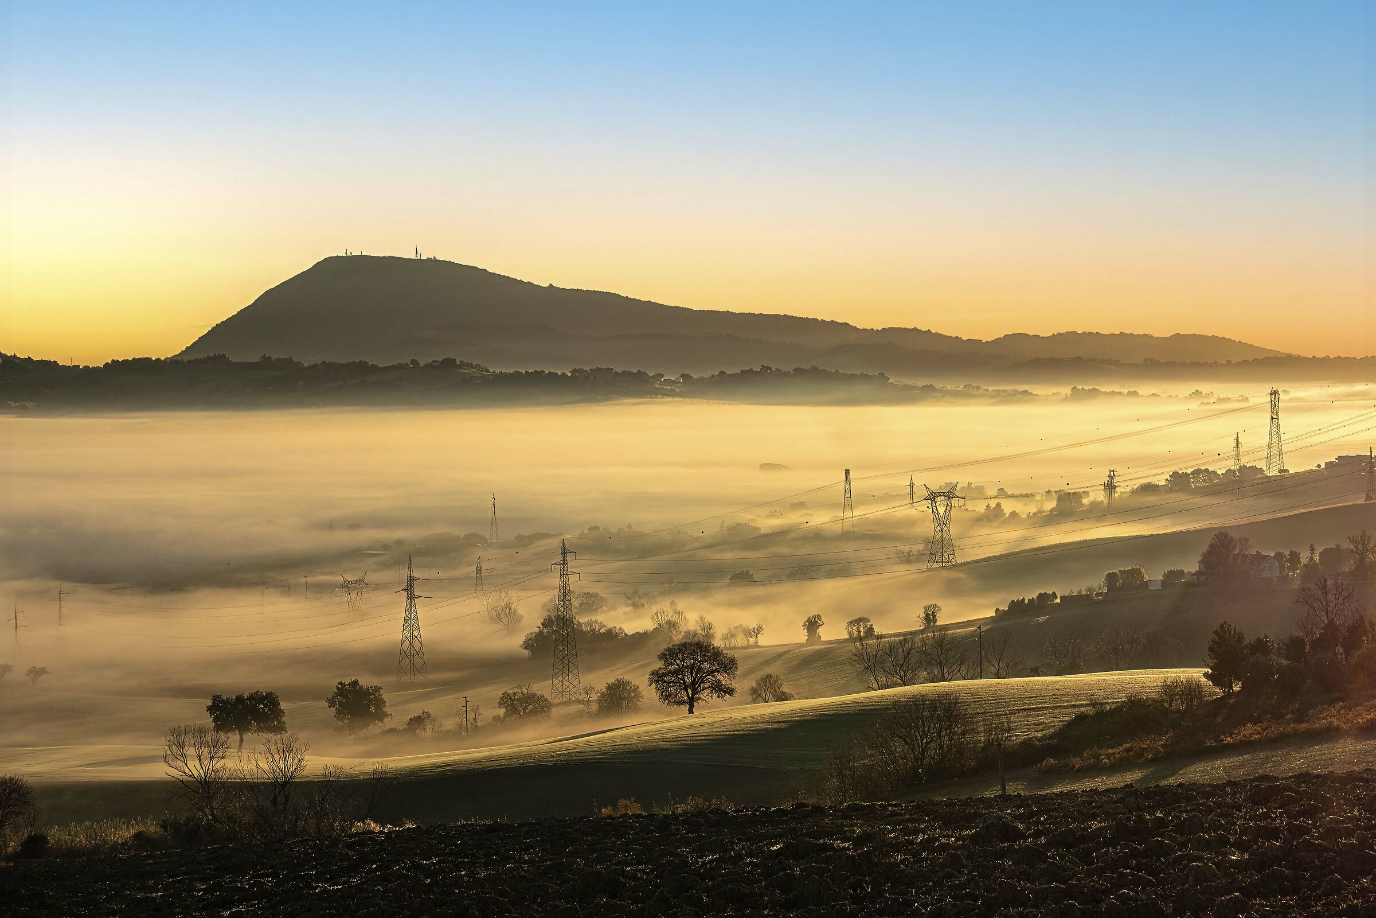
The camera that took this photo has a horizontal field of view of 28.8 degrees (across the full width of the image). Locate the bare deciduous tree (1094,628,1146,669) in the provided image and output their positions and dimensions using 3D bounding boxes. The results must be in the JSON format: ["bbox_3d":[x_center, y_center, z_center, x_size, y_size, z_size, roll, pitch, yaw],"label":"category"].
[{"bbox_3d":[81.470,36.030,505.000,10.150,8.730,9.130,0,2,0],"label":"bare deciduous tree"}]

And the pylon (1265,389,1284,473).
[{"bbox_3d":[296.180,-13.840,1350.000,9.000,44.000,17.000,1,2,19],"label":"pylon"}]

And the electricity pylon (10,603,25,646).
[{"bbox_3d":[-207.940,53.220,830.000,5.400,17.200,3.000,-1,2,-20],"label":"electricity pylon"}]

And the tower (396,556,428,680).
[{"bbox_3d":[-67.120,38.540,650.000,5.200,30.300,7.000,-2,3,-45],"label":"tower"}]

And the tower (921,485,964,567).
[{"bbox_3d":[99.780,26.170,1050.000,19.000,33.000,8.500,-2,2,-41],"label":"tower"}]

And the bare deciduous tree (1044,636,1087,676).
[{"bbox_3d":[69.810,36.610,495.000,8.150,7.960,7.340,0,2,0],"label":"bare deciduous tree"}]

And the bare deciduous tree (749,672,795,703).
[{"bbox_3d":[14.670,39.860,465.000,7.850,5.700,7.060,0,2,0],"label":"bare deciduous tree"}]

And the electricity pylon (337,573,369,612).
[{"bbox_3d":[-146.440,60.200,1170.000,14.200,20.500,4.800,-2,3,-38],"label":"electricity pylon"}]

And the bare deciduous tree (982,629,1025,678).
[{"bbox_3d":[53.660,33.290,455.000,7.310,8.780,6.580,0,2,0],"label":"bare deciduous tree"}]

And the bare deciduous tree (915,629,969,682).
[{"bbox_3d":[43.710,33.750,460.000,8.800,9.300,8.200,0,2,0],"label":"bare deciduous tree"}]

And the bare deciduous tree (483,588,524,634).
[{"bbox_3d":[-53.750,44.370,780.000,11.800,13.700,11.000,0,2,0],"label":"bare deciduous tree"}]

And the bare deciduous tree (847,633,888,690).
[{"bbox_3d":[31.050,34.760,460.000,6.900,10.000,6.800,0,2,0],"label":"bare deciduous tree"}]

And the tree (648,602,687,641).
[{"bbox_3d":[-5.420,43.380,710.000,9.900,10.700,9.000,0,2,0],"label":"tree"}]

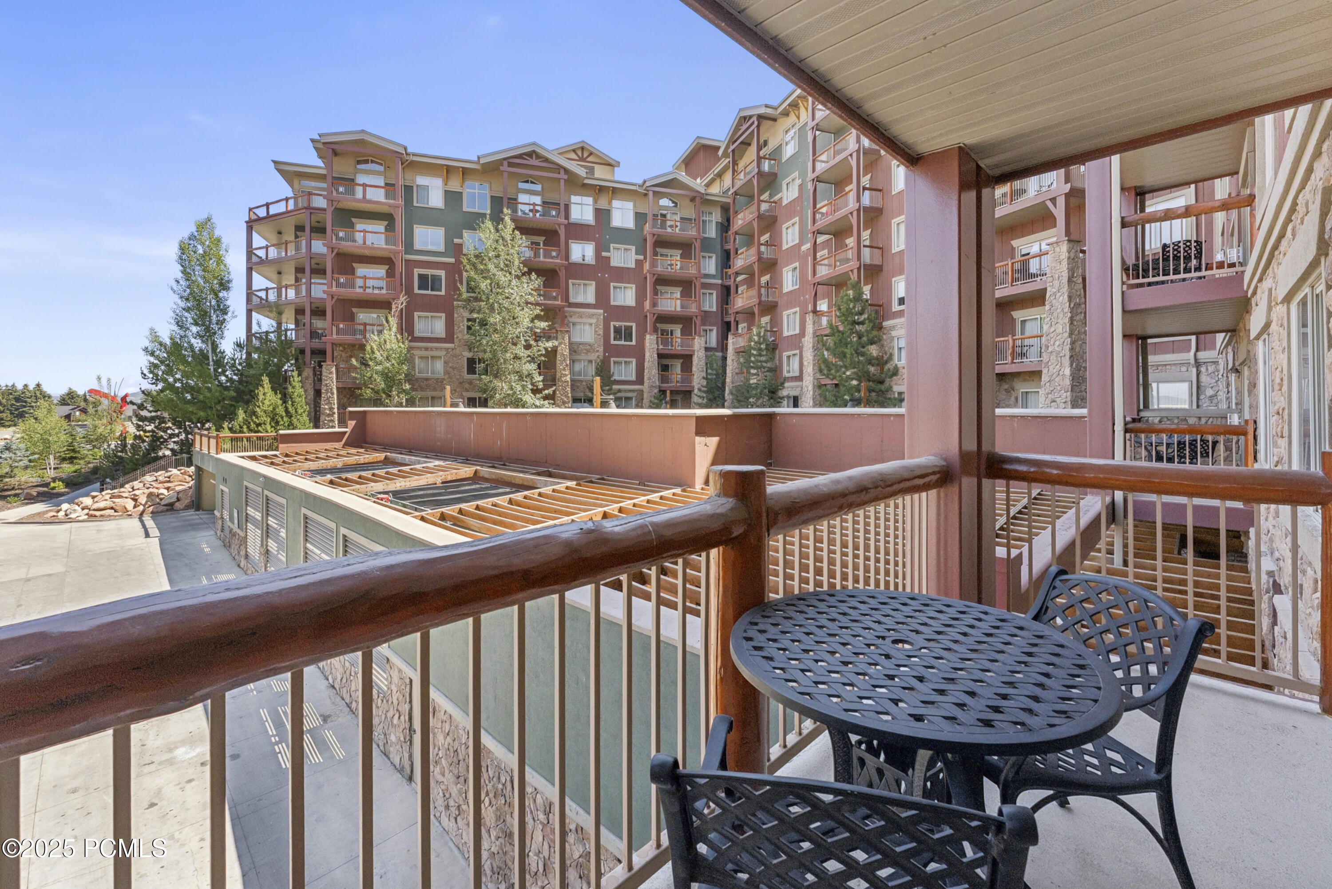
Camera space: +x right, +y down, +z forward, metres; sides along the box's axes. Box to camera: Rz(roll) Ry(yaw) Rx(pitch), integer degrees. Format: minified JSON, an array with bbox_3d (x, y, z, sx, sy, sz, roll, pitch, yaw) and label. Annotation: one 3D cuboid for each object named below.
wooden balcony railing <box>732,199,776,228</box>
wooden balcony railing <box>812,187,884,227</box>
[{"bbox_3d":[6.600,-17.000,38.850,1.750,1.100,3.950,-1,2,-21],"label":"wooden balcony railing"},{"bbox_3d":[10.024,-13.168,28.969,1.700,0.980,3.950,-1,2,-20],"label":"wooden balcony railing"}]

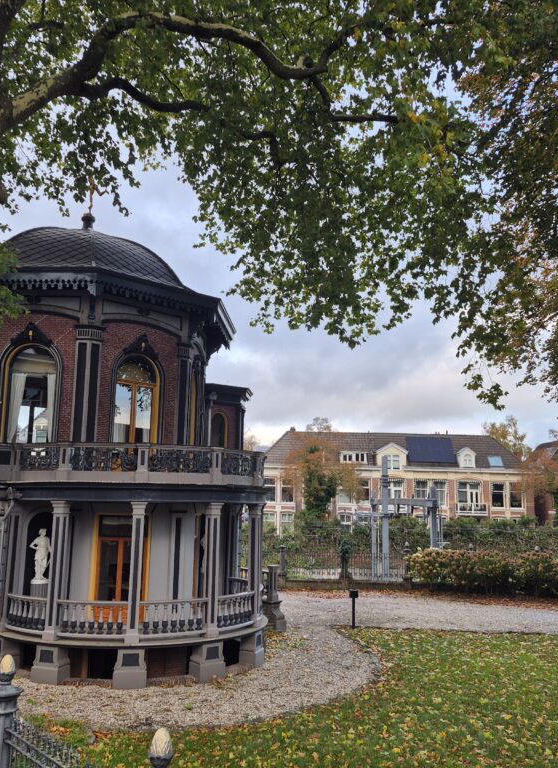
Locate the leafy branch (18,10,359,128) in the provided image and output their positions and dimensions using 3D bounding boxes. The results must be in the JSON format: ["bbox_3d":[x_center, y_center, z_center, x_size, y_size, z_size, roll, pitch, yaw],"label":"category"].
[{"bbox_3d":[-1.637,-5.591,11.973,6.200,2.230,1.800,1,-10,0],"label":"leafy branch"}]

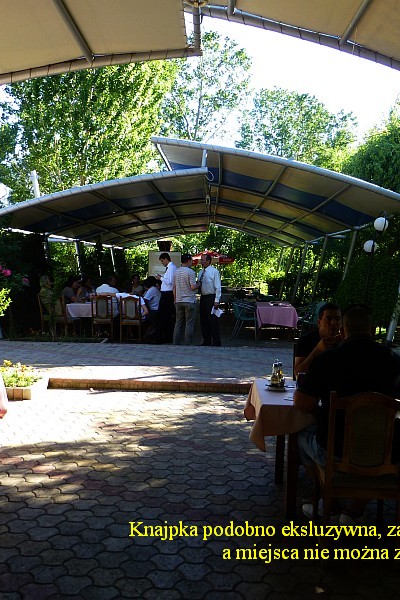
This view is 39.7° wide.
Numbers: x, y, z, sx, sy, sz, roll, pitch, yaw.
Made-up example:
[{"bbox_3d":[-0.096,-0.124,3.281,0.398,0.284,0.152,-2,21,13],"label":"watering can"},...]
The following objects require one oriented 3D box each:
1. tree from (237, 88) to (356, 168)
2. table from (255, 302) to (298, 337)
[{"bbox_3d":[6.550,-7.439,37.652,7.800,14.100,7.600,1,3,0],"label":"tree"},{"bbox_3d":[1.570,0.456,11.446,0.870,0.750,0.870,0,3,0],"label":"table"}]

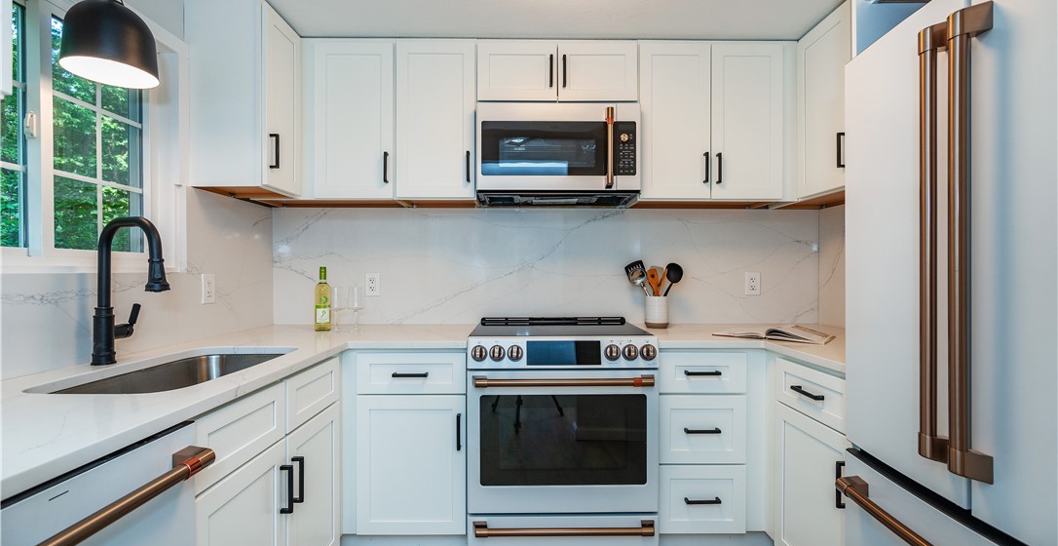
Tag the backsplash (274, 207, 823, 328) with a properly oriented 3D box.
[{"bbox_3d":[0.095,-0.035,2.526,2.928,0.628,0.030,0,0,-1],"label":"backsplash"}]

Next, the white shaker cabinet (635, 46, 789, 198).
[{"bbox_3d":[0.860,-0.714,2.372,0.690,0.758,0.325,0,0,-1],"label":"white shaker cabinet"}]

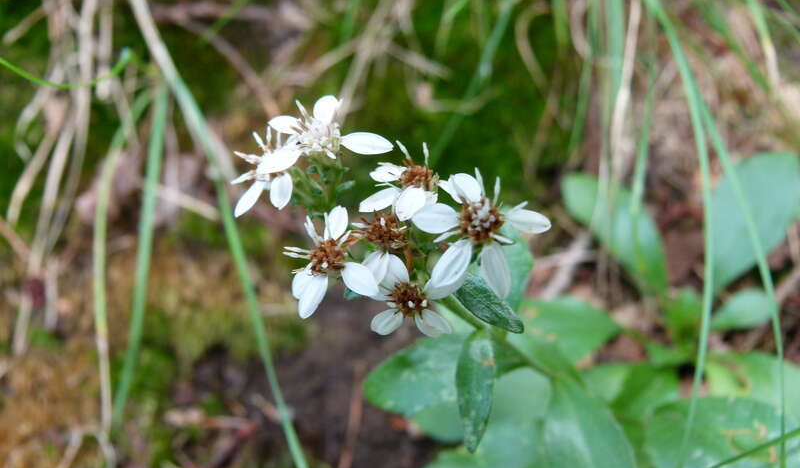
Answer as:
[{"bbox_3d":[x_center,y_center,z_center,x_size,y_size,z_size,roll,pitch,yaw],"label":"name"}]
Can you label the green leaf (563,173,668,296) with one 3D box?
[{"bbox_3d":[0.057,0.001,0.245,0.016,0.008,0.040,-28,55,-31],"label":"green leaf"}]

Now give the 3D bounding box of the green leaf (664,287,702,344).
[{"bbox_3d":[0.072,0.021,0.235,0.009,0.006,0.014,0,60,0],"label":"green leaf"}]

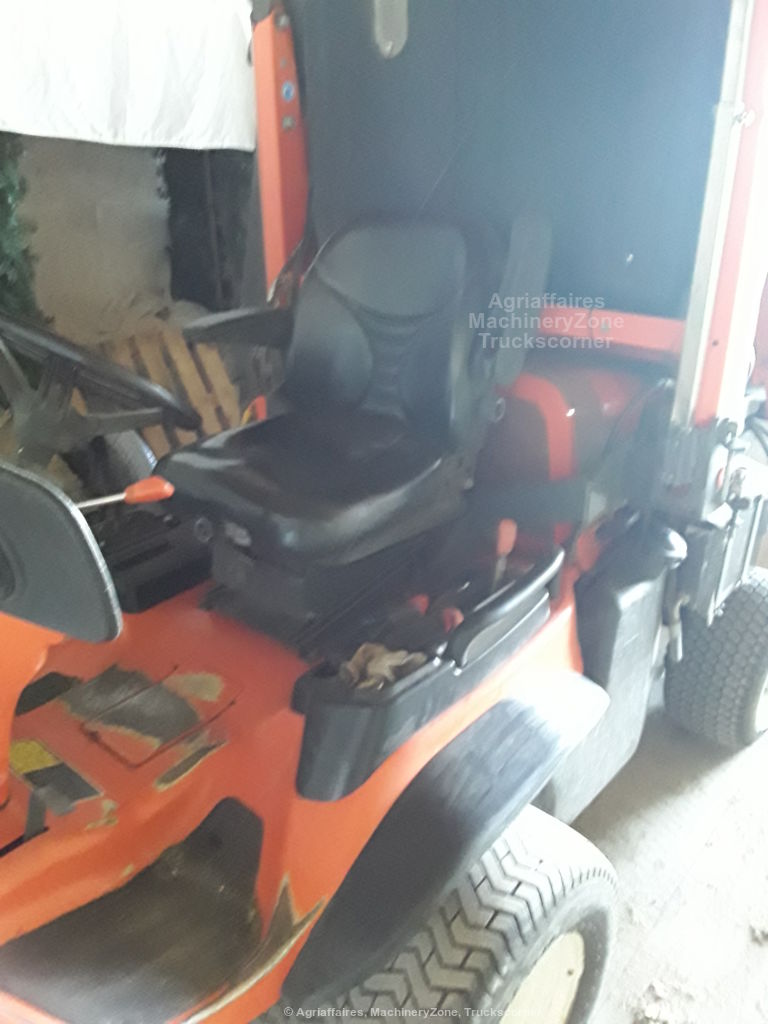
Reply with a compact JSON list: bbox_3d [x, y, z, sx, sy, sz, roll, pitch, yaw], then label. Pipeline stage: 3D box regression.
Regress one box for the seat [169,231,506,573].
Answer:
[{"bbox_3d":[-0.118,-0.274,1.502,0.530,0.556,0.564,19,29,40],"label":"seat"}]

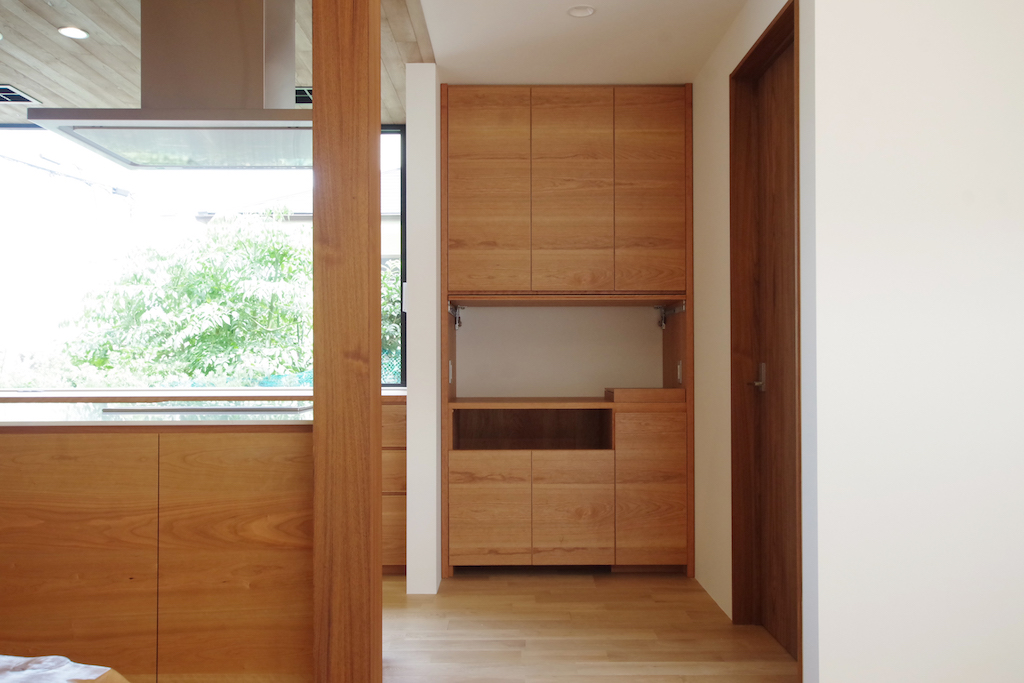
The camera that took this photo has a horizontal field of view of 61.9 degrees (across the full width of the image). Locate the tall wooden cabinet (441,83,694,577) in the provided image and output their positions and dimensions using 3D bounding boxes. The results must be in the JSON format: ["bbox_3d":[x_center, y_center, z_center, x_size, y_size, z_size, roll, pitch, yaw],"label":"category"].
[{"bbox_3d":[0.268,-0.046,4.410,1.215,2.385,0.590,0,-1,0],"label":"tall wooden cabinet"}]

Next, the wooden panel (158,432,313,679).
[{"bbox_3d":[-0.824,0.660,2.570,0.485,0.775,0.030,0,-1,0],"label":"wooden panel"}]

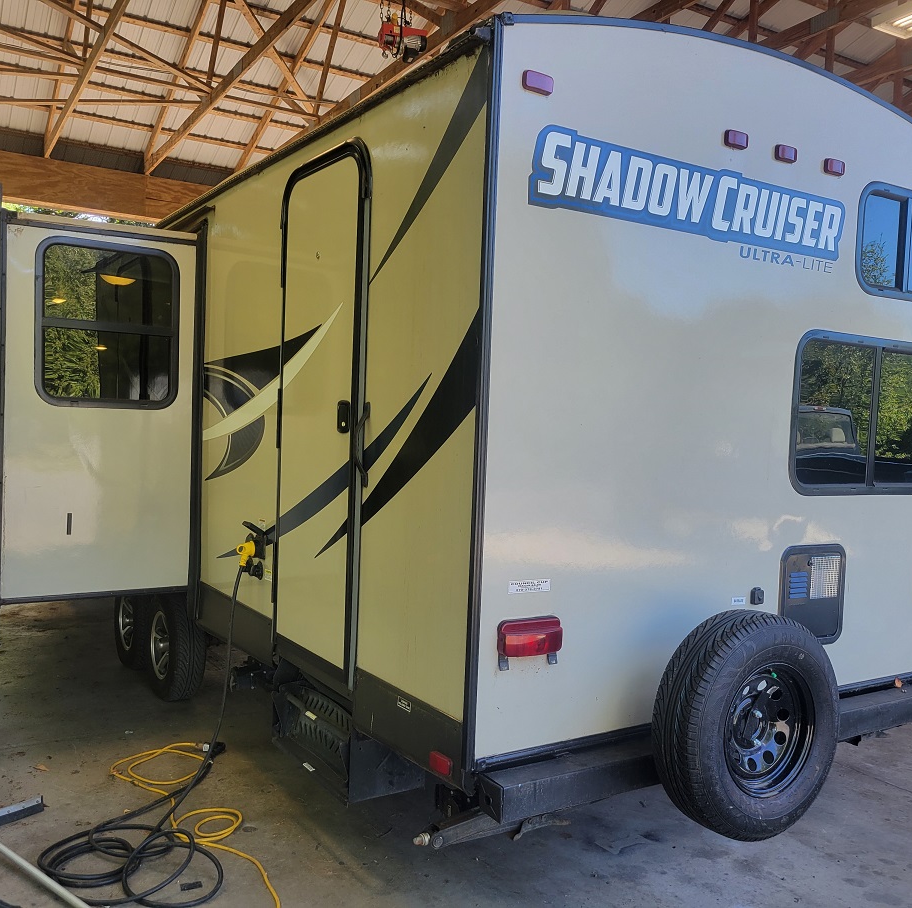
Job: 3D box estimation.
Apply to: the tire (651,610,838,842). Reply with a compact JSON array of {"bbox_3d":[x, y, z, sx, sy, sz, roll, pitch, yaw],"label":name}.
[{"bbox_3d":[0.901,0.826,2.808,0.687,0.687,0.205,1,2,-33],"label":"tire"}]

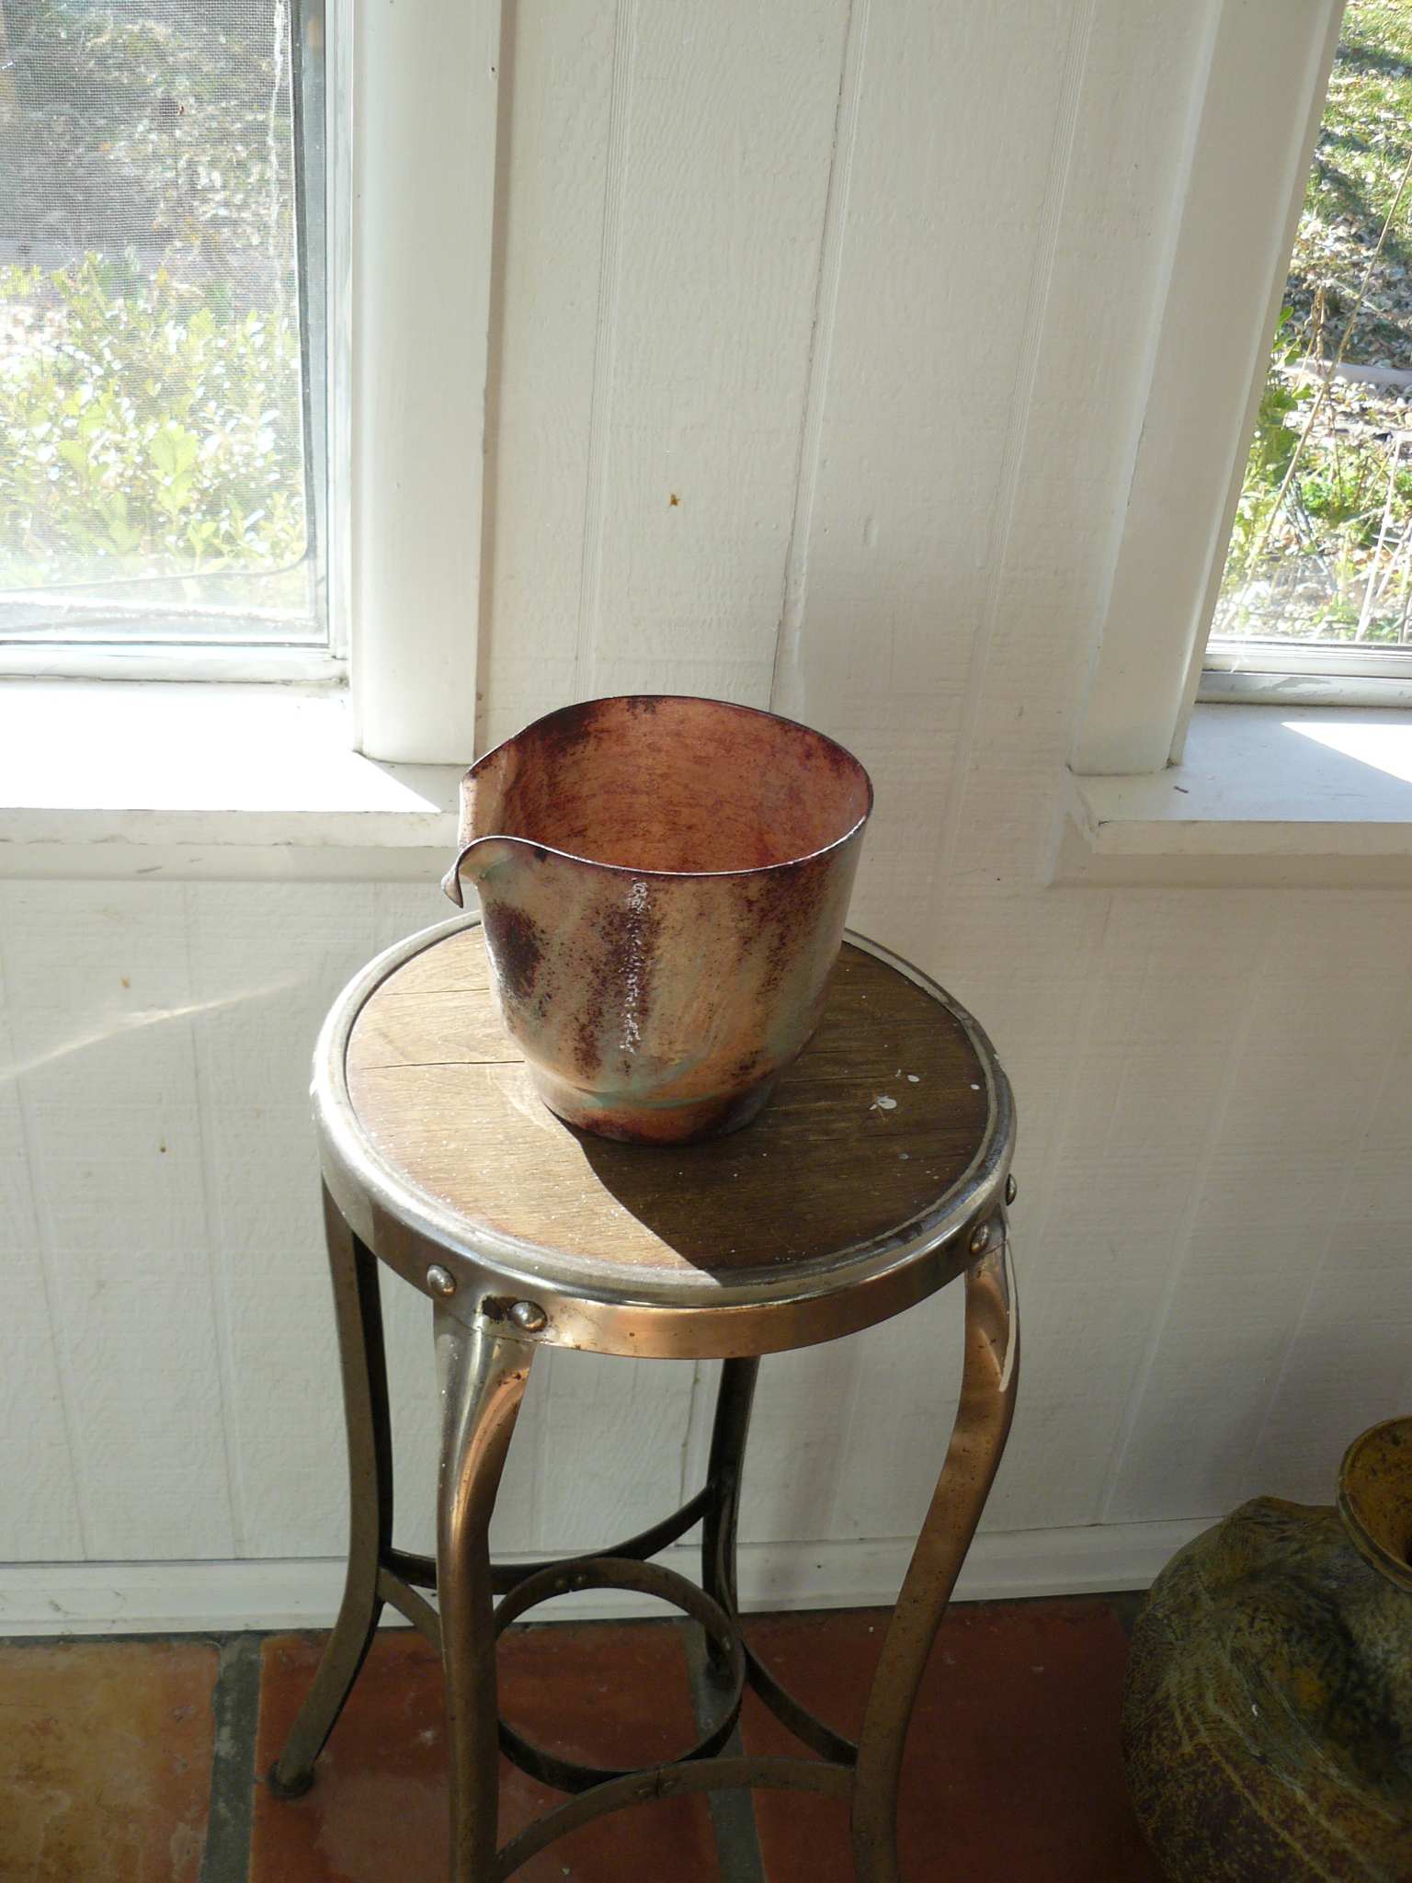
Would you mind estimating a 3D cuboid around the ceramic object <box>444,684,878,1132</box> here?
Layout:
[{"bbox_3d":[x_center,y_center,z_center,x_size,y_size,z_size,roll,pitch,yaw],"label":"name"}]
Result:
[{"bbox_3d":[-0.027,-0.003,0.807,0.175,0.142,0.152,-7,34,-19],"label":"ceramic object"}]

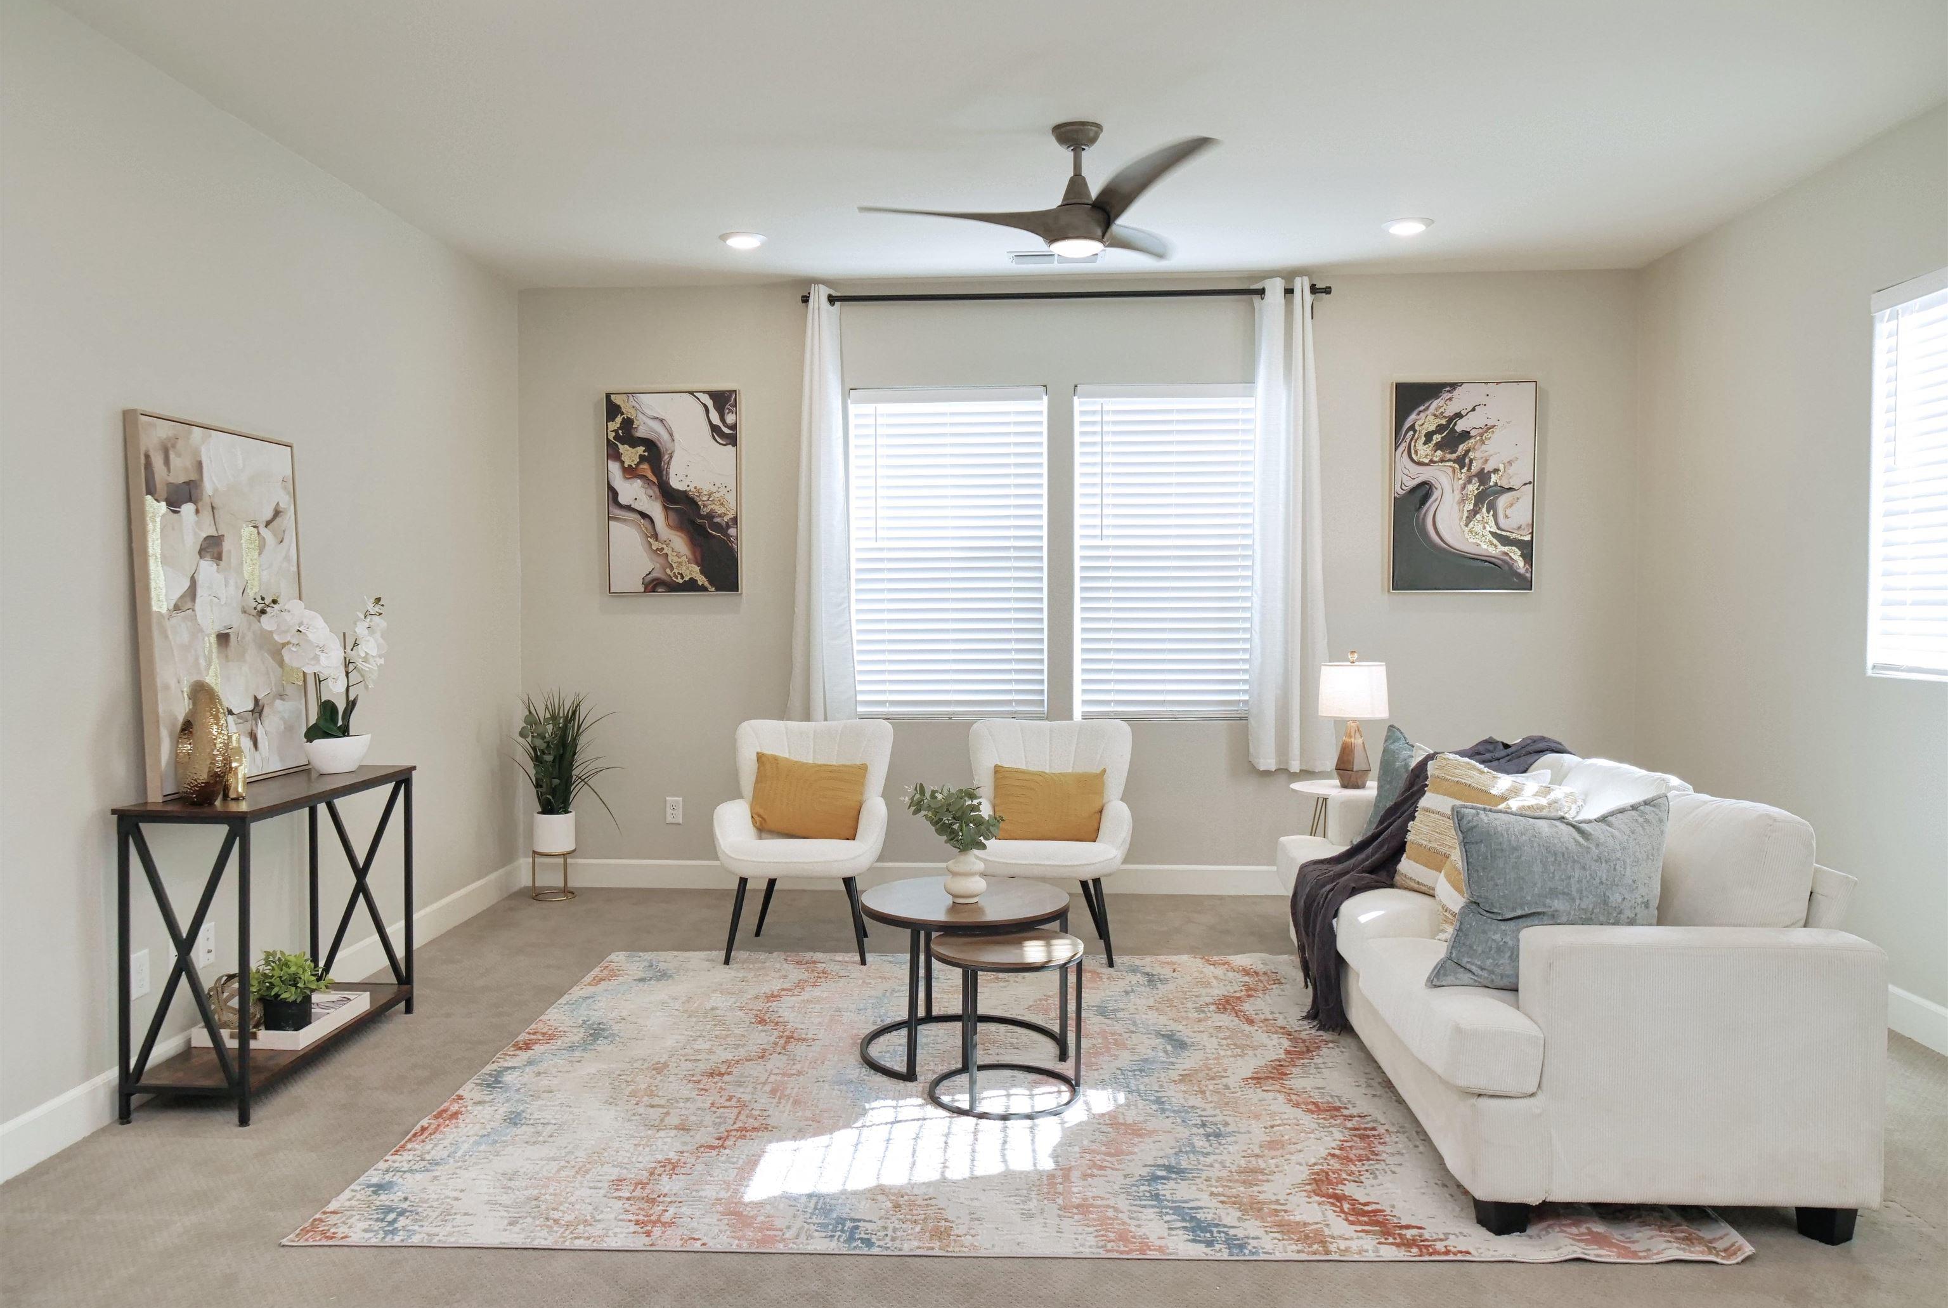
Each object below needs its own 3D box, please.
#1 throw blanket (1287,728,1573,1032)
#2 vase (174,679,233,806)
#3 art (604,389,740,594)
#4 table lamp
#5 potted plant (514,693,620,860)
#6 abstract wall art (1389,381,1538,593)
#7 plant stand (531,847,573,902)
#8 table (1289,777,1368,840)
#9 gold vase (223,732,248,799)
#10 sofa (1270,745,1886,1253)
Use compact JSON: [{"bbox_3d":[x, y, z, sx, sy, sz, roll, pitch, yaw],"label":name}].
[{"bbox_3d":[1.397,0.686,4.088,0.760,0.870,0.640,0,2,3],"label":"throw blanket"},{"bbox_3d":[-1.982,0.223,3.485,0.145,0.310,0.130,0,2,3],"label":"vase"},{"bbox_3d":[-1.351,-0.728,6.102,0.602,0.917,0.040,0,2,3],"label":"art"},{"bbox_3d":[1.533,0.272,5.481,0.284,0.553,0.284,0,2,3],"label":"table lamp"},{"bbox_3d":[-1.839,0.531,6.046,0.467,0.741,0.406,0,2,3],"label":"potted plant"},{"bbox_3d":[2.150,-0.729,5.935,0.619,0.923,0.040,0,2,3],"label":"abstract wall art"},{"bbox_3d":[-1.878,0.980,6.060,0.197,0.215,0.197,0,2,3],"label":"plant stand"},{"bbox_3d":[1.503,0.821,5.371,0.480,0.570,0.480,0,2,3],"label":"table"},{"bbox_3d":[-2.026,0.311,3.707,0.065,0.173,0.065,0,2,3],"label":"gold vase"},{"bbox_3d":[1.526,0.736,3.923,0.924,0.883,2.274,0,2,3],"label":"sofa"}]

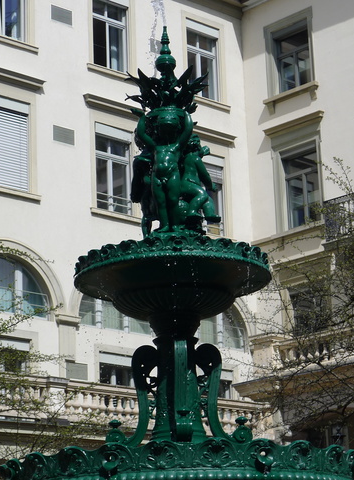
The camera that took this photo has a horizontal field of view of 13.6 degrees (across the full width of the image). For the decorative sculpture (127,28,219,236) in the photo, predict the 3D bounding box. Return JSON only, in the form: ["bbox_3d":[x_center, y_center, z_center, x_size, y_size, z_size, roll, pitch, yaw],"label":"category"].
[{"bbox_3d":[-0.028,-0.876,12.190,0.758,1.880,0.735,-2,-16,0],"label":"decorative sculpture"}]

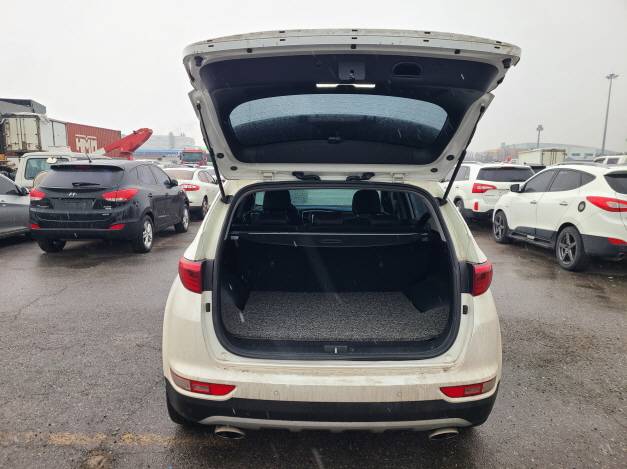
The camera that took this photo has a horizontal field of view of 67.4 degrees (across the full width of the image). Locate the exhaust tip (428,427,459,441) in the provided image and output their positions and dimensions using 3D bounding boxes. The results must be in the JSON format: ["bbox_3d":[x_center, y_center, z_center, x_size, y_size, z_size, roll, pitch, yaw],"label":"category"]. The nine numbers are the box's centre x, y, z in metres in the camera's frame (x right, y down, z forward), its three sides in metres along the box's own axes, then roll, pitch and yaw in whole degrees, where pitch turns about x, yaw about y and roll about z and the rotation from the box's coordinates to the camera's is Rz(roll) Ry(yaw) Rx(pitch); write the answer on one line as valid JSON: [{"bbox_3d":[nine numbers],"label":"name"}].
[{"bbox_3d":[0.620,0.961,2.309,0.145,0.070,0.120,1,8,0],"label":"exhaust tip"}]

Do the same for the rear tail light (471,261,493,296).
[{"bbox_3d":[0.831,0.219,2.330,0.165,0.155,0.200,1,8,0],"label":"rear tail light"}]

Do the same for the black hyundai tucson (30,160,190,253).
[{"bbox_3d":[-3.863,-0.677,9.608,1.820,1.660,4.410,0,8,-1],"label":"black hyundai tucson"}]

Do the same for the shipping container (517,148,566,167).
[{"bbox_3d":[22.123,-7.029,46.138,2.300,2.350,5.400,1,8,0],"label":"shipping container"}]

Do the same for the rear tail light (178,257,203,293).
[{"bbox_3d":[-0.606,0.207,2.326,0.160,0.155,0.200,1,8,0],"label":"rear tail light"}]

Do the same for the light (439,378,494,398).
[{"bbox_3d":[0.747,0.710,2.241,0.326,0.090,0.180,1,8,0],"label":"light"}]

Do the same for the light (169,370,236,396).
[{"bbox_3d":[-0.527,0.698,2.237,0.326,0.090,0.180,1,8,0],"label":"light"}]

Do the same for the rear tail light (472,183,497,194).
[{"bbox_3d":[4.129,-1.139,11.472,0.550,0.260,0.280,1,8,0],"label":"rear tail light"}]

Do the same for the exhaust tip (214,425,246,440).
[{"bbox_3d":[-0.405,0.952,2.305,0.145,0.070,0.120,1,8,0],"label":"exhaust tip"}]

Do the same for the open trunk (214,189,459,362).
[{"bbox_3d":[0.106,0.134,2.584,1.145,0.785,0.950,1,8,0],"label":"open trunk"}]

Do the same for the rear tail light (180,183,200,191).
[{"bbox_3d":[-3.504,-1.351,13.271,0.480,0.200,0.280,1,8,0],"label":"rear tail light"}]

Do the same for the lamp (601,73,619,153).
[{"bbox_3d":[54.799,-20.375,87.883,2.400,18.660,2.400,1,8,0],"label":"lamp"}]

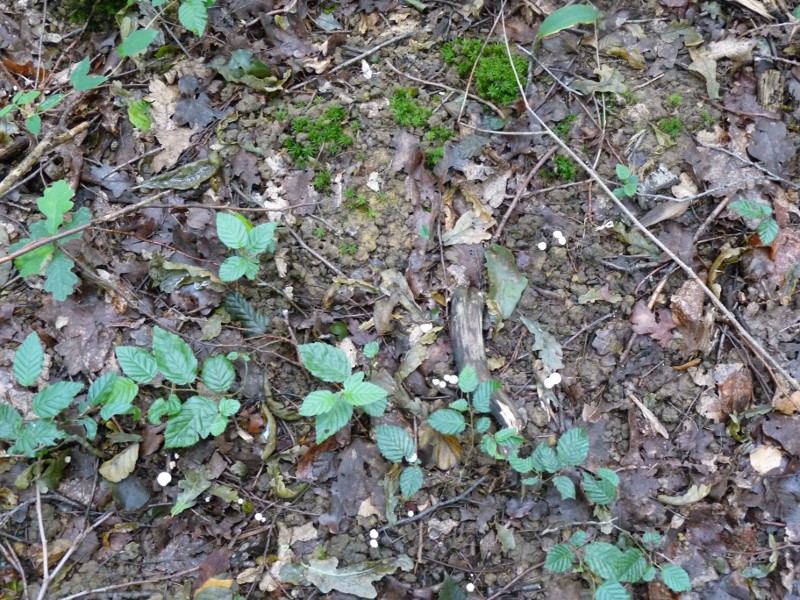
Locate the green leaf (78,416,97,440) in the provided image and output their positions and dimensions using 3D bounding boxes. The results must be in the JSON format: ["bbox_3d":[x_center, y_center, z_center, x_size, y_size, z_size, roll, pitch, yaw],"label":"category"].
[{"bbox_3d":[-0.305,0.125,1.081,0.018,0.013,0.026,-32,63,-19],"label":"green leaf"}]

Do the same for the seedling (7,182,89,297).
[{"bbox_3d":[-0.375,-0.064,1.196,0.085,0.060,0.115,0,53,0],"label":"seedling"}]

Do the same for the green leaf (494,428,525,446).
[{"bbox_3d":[0.107,0.134,1.082,0.029,0.013,0.019,9,58,6],"label":"green leaf"}]

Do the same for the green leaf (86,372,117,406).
[{"bbox_3d":[-0.305,0.092,1.138,0.022,0.012,0.041,28,67,13],"label":"green leaf"}]

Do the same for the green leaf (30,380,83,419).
[{"bbox_3d":[-0.380,0.110,1.231,0.057,0.014,0.037,-34,68,-16],"label":"green leaf"}]

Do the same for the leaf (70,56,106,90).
[{"bbox_3d":[-0.395,-0.285,1.414,0.046,0.022,0.054,25,60,15],"label":"leaf"}]

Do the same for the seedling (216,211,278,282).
[{"bbox_3d":[-0.166,-0.058,1.205,0.067,0.045,0.071,0,53,0],"label":"seedling"}]

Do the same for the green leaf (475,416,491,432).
[{"bbox_3d":[0.092,0.139,1.239,0.022,0.006,0.015,-40,70,-18],"label":"green leaf"}]

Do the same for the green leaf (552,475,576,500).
[{"bbox_3d":[0.165,0.188,1.114,0.019,0.010,0.030,-31,68,-14],"label":"green leaf"}]

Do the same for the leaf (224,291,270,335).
[{"bbox_3d":[-0.170,0.014,1.227,0.029,0.010,0.069,-40,70,-17],"label":"leaf"}]

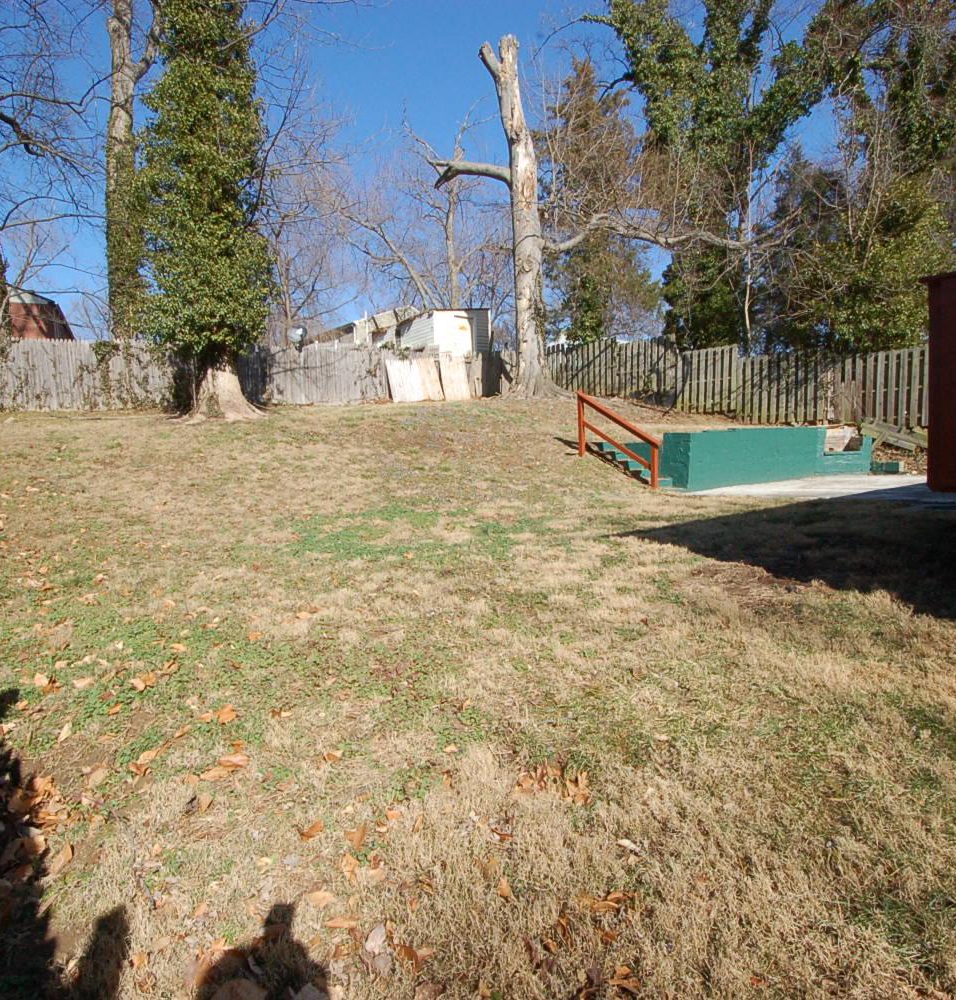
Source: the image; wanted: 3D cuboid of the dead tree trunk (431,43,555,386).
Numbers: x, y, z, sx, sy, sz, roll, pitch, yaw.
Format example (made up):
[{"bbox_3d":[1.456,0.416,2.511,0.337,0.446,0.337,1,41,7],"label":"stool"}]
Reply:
[{"bbox_3d":[0.488,-8.970,20.000,3.700,10.900,1.900,0,2,0],"label":"dead tree trunk"}]

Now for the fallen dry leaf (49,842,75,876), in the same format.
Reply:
[{"bbox_3d":[-1.295,1.118,1.950,0.075,0.040,0.120,-1,2,-23],"label":"fallen dry leaf"}]

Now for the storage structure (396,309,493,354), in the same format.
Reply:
[{"bbox_3d":[-1.295,-5.751,24.318,2.500,2.300,2.600,-2,2,-35],"label":"storage structure"}]

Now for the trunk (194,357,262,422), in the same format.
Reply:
[{"bbox_3d":[-6.586,-2.877,16.400,1.650,1.600,1.500,-1,2,-22],"label":"trunk"}]

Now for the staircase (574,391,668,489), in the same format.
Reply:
[{"bbox_3d":[2.919,-1.215,12.700,0.900,1.950,1.750,-2,3,-41],"label":"staircase"}]

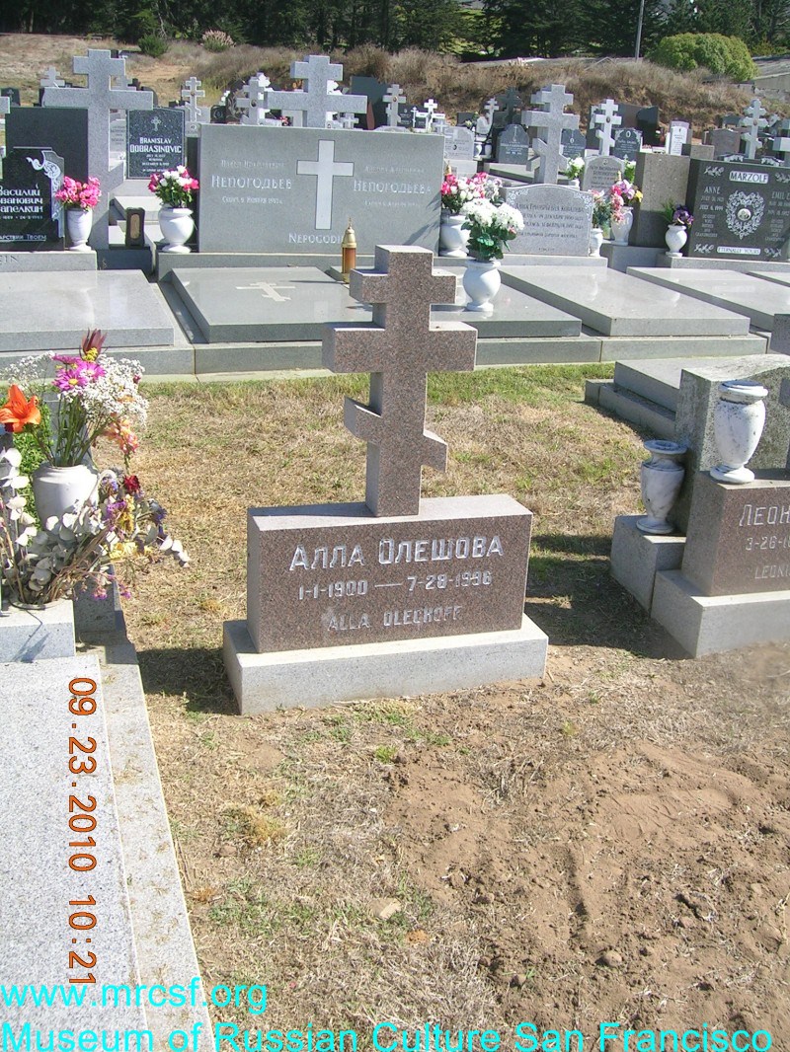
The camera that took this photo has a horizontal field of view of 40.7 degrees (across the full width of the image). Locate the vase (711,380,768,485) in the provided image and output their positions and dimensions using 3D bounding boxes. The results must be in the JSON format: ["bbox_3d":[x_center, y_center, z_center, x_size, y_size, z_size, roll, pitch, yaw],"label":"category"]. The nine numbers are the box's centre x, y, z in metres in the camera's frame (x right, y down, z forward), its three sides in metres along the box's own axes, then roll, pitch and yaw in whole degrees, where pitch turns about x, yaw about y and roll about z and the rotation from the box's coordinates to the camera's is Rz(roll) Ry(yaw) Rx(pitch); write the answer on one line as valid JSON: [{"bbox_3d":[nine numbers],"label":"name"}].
[{"bbox_3d":[0.997,-0.271,3.072,0.147,0.260,0.147,-4,23,-17],"label":"vase"}]

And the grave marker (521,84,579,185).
[{"bbox_3d":[1.974,-4.879,13.631,0.750,1.420,0.200,-7,21,-25],"label":"grave marker"}]

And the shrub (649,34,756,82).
[{"bbox_3d":[12.135,-18.446,42.000,4.100,1.850,3.400,3,19,0],"label":"shrub"}]

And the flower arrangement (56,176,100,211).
[{"bbox_3d":[-2.337,-2.453,7.848,0.340,0.250,0.290,-4,23,-17],"label":"flower arrangement"}]

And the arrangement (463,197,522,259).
[{"bbox_3d":[0.642,-1.957,7.022,0.400,0.400,0.360,-4,23,-17],"label":"arrangement"}]

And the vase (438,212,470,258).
[{"bbox_3d":[0.453,-2.122,7.783,0.225,0.265,0.225,-4,23,-17],"label":"vase"}]

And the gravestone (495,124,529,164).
[{"bbox_3d":[2.076,-6.615,18.500,0.560,0.640,0.130,-5,20,-21],"label":"gravestone"}]

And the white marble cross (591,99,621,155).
[{"bbox_3d":[2.760,-5.221,13.961,0.379,0.694,0.130,-4,23,-17],"label":"white marble cross"}]

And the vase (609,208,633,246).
[{"bbox_3d":[2.093,-2.761,9.817,0.200,0.345,0.200,-4,23,-17],"label":"vase"}]

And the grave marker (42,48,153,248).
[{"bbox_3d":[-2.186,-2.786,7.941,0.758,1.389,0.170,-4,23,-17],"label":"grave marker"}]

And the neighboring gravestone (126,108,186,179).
[{"bbox_3d":[-2.816,-4.499,12.548,0.636,0.776,0.160,-4,23,-17],"label":"neighboring gravestone"}]

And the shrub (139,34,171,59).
[{"bbox_3d":[-11.745,-23.441,52.000,1.500,1.080,1.400,3,19,0],"label":"shrub"}]

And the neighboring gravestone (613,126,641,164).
[{"bbox_3d":[4.441,-7.259,20.403,0.568,0.673,0.150,-4,23,-17],"label":"neighboring gravestone"}]

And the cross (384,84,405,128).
[{"bbox_3d":[-0.003,-6.721,17.025,0.355,0.625,0.120,-4,23,-17],"label":"cross"}]

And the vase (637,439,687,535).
[{"bbox_3d":[0.861,-0.124,3.442,0.139,0.272,0.139,-4,23,-18],"label":"vase"}]

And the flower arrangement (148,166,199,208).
[{"bbox_3d":[-1.578,-2.425,7.611,0.362,0.254,0.340,-4,23,-17],"label":"flower arrangement"}]

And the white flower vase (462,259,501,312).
[{"bbox_3d":[0.511,-1.415,6.242,0.215,0.285,0.215,3,19,-1],"label":"white flower vase"}]

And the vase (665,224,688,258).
[{"bbox_3d":[2.371,-2.404,8.951,0.184,0.234,0.184,-4,23,-17],"label":"vase"}]

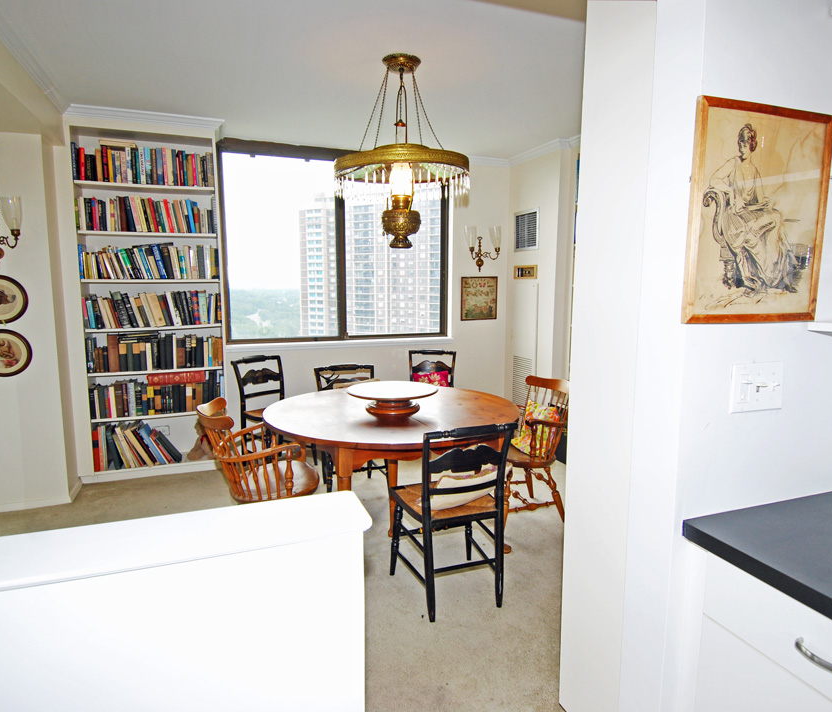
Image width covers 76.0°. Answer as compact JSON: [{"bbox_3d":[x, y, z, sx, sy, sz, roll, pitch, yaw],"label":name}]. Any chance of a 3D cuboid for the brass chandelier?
[{"bbox_3d":[-0.076,-1.031,2.741,0.695,0.930,0.695,0,7,0],"label":"brass chandelier"}]

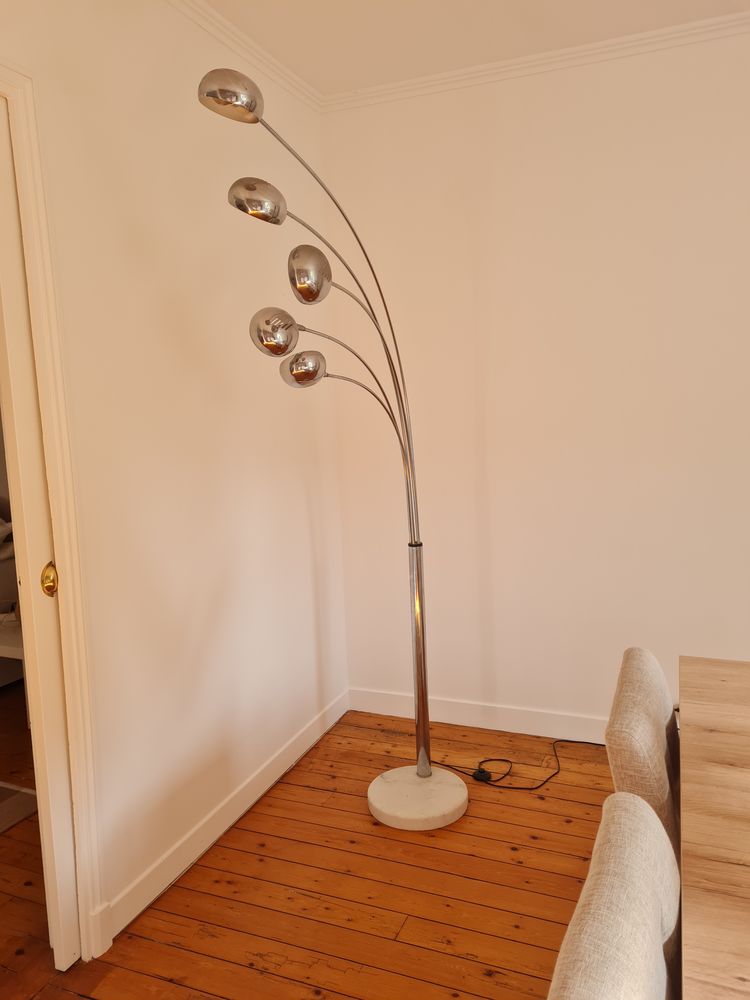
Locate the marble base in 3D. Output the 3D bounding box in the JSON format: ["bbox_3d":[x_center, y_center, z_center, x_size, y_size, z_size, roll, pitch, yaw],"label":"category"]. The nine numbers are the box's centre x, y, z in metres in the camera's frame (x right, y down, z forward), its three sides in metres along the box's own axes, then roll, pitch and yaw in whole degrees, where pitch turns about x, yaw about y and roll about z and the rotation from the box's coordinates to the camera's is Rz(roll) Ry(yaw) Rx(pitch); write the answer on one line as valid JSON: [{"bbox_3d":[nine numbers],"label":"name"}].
[{"bbox_3d":[0.150,1.032,2.612,0.350,0.043,0.350,-2,7,0],"label":"marble base"}]

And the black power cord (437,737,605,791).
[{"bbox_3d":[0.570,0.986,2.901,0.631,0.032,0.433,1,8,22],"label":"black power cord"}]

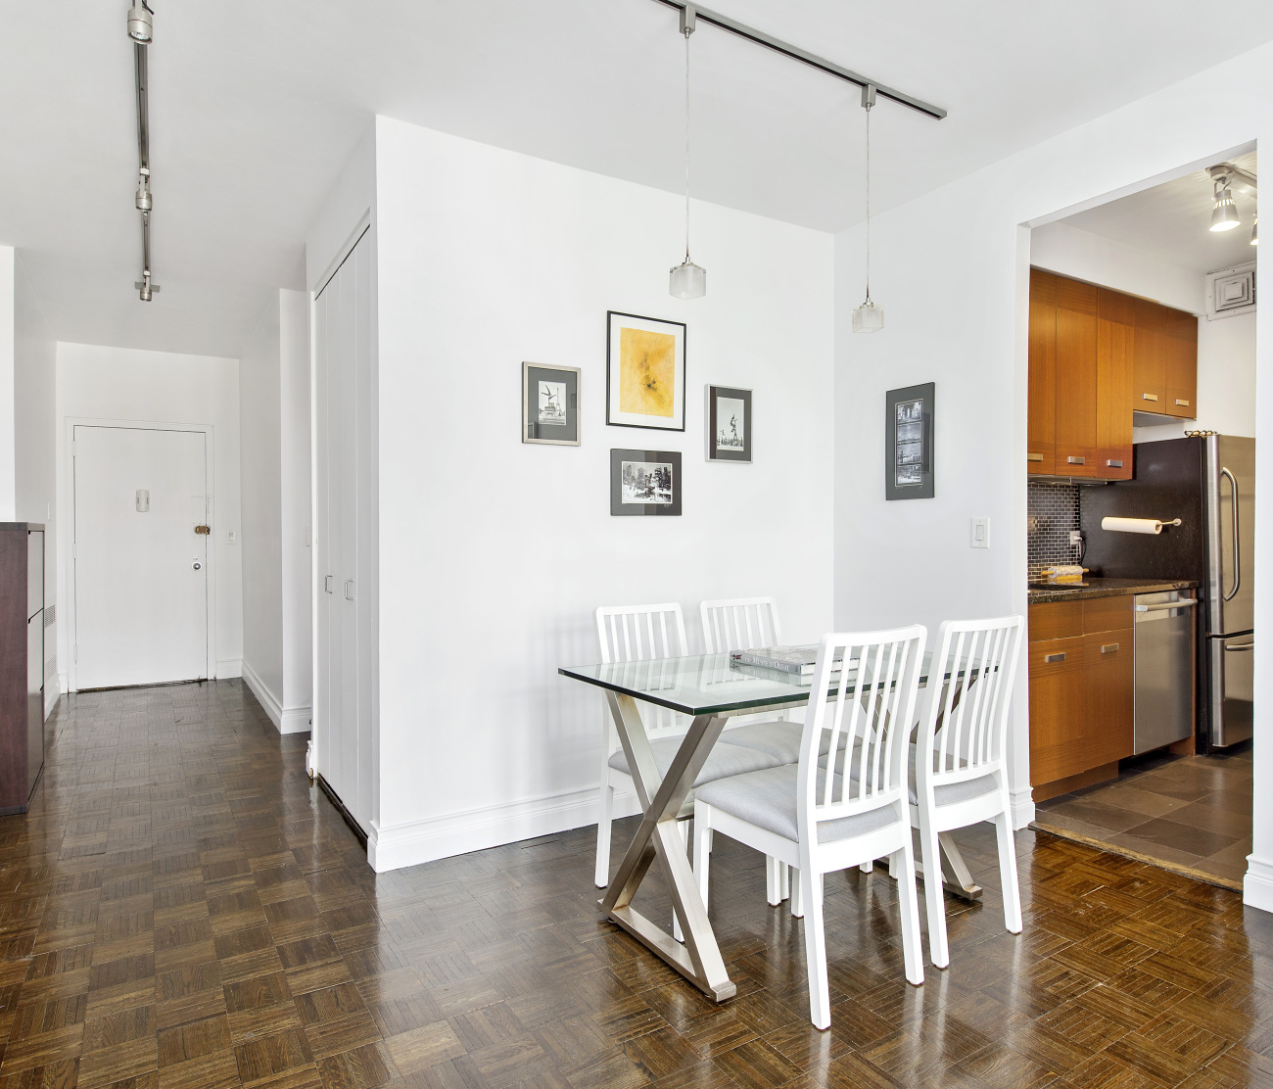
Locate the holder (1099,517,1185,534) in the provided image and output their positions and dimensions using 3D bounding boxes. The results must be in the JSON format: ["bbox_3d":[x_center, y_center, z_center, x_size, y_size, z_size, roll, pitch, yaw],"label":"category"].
[{"bbox_3d":[2.743,-0.107,4.434,0.146,0.088,0.363,0,0,-32],"label":"holder"}]

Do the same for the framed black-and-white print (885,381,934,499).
[{"bbox_3d":[1.240,-0.457,3.696,0.020,0.505,0.253,0,0,-32],"label":"framed black-and-white print"}]

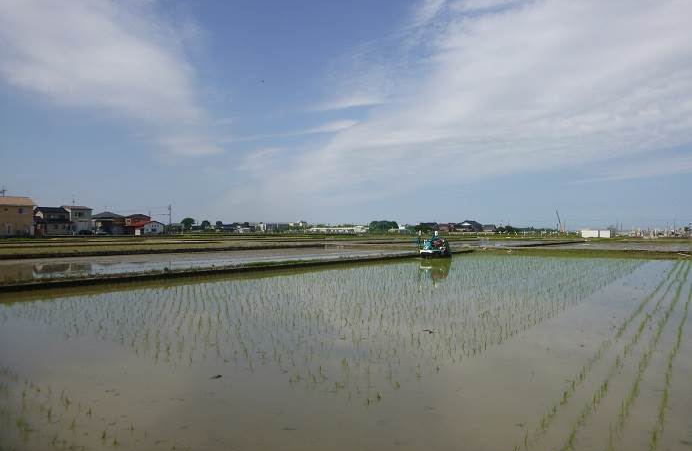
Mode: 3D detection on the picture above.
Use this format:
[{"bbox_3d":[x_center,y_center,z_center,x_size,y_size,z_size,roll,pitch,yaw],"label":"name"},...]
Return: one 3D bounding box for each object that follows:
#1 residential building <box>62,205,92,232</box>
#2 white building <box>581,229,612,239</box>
[{"bbox_3d":[-68.892,-1.306,128.000,6.800,7.300,5.800,0,-1,37],"label":"residential building"},{"bbox_3d":[94.226,3.291,188.000,9.800,2.900,3.000,0,-1,37],"label":"white building"}]

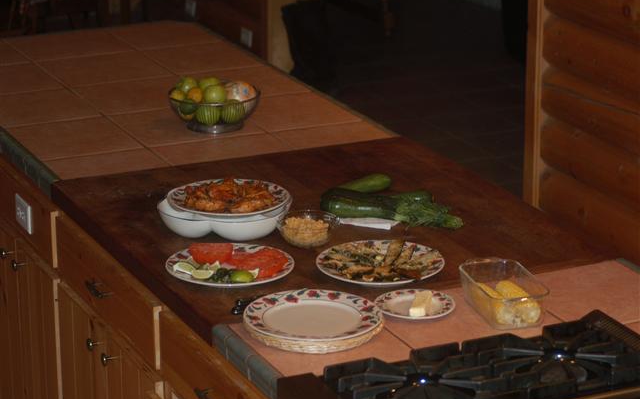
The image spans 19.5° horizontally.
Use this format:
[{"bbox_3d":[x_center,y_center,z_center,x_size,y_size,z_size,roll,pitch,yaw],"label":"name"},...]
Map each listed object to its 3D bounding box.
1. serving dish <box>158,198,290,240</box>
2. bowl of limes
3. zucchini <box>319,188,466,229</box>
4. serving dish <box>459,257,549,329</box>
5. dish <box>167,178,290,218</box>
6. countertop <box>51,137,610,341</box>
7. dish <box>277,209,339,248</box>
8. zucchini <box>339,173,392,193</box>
[{"bbox_3d":[-0.195,0.033,3.906,0.275,0.062,0.255,0,18,0],"label":"serving dish"},{"bbox_3d":[-0.263,-0.238,4.664,0.229,0.112,0.229,0,18,0],"label":"bowl of limes"},{"bbox_3d":[0.151,0.019,3.947,0.300,0.062,0.085,6,19,18],"label":"zucchini"},{"bbox_3d":[0.341,0.177,3.451,0.114,0.066,0.198,-5,19,-14],"label":"serving dish"},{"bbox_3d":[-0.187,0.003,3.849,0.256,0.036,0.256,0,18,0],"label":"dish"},{"bbox_3d":[-0.007,0.060,3.987,0.875,0.040,0.979,-8,20,-23],"label":"countertop"},{"bbox_3d":[-0.023,0.065,3.827,0.126,0.051,0.126,0,18,0],"label":"dish"},{"bbox_3d":[0.087,-0.029,4.129,0.150,0.042,0.045,-9,20,-24],"label":"zucchini"}]

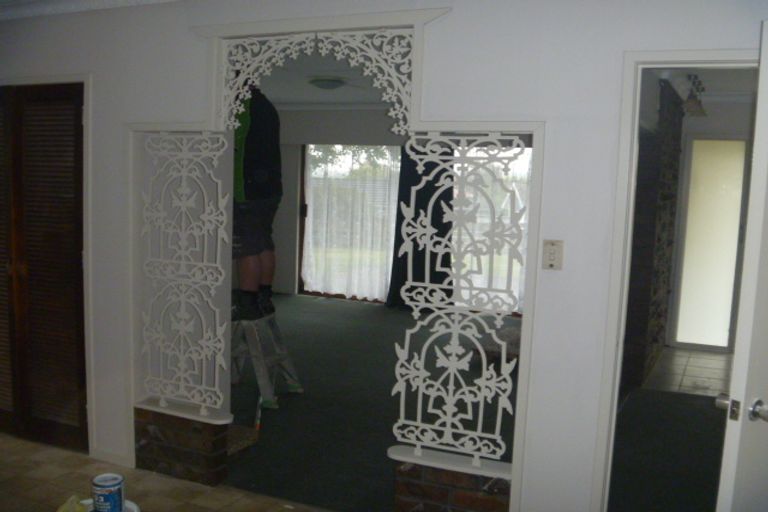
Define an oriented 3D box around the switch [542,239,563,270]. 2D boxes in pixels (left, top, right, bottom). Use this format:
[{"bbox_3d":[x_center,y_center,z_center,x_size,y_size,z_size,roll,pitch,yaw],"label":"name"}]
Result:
[{"bbox_3d":[0.665,-0.002,2.943,0.075,0.117,0.012,5,8,23],"label":"switch"}]

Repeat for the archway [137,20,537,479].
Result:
[{"bbox_3d":[-0.323,-0.070,3.460,2.020,1.880,0.150,5,8,23],"label":"archway"}]

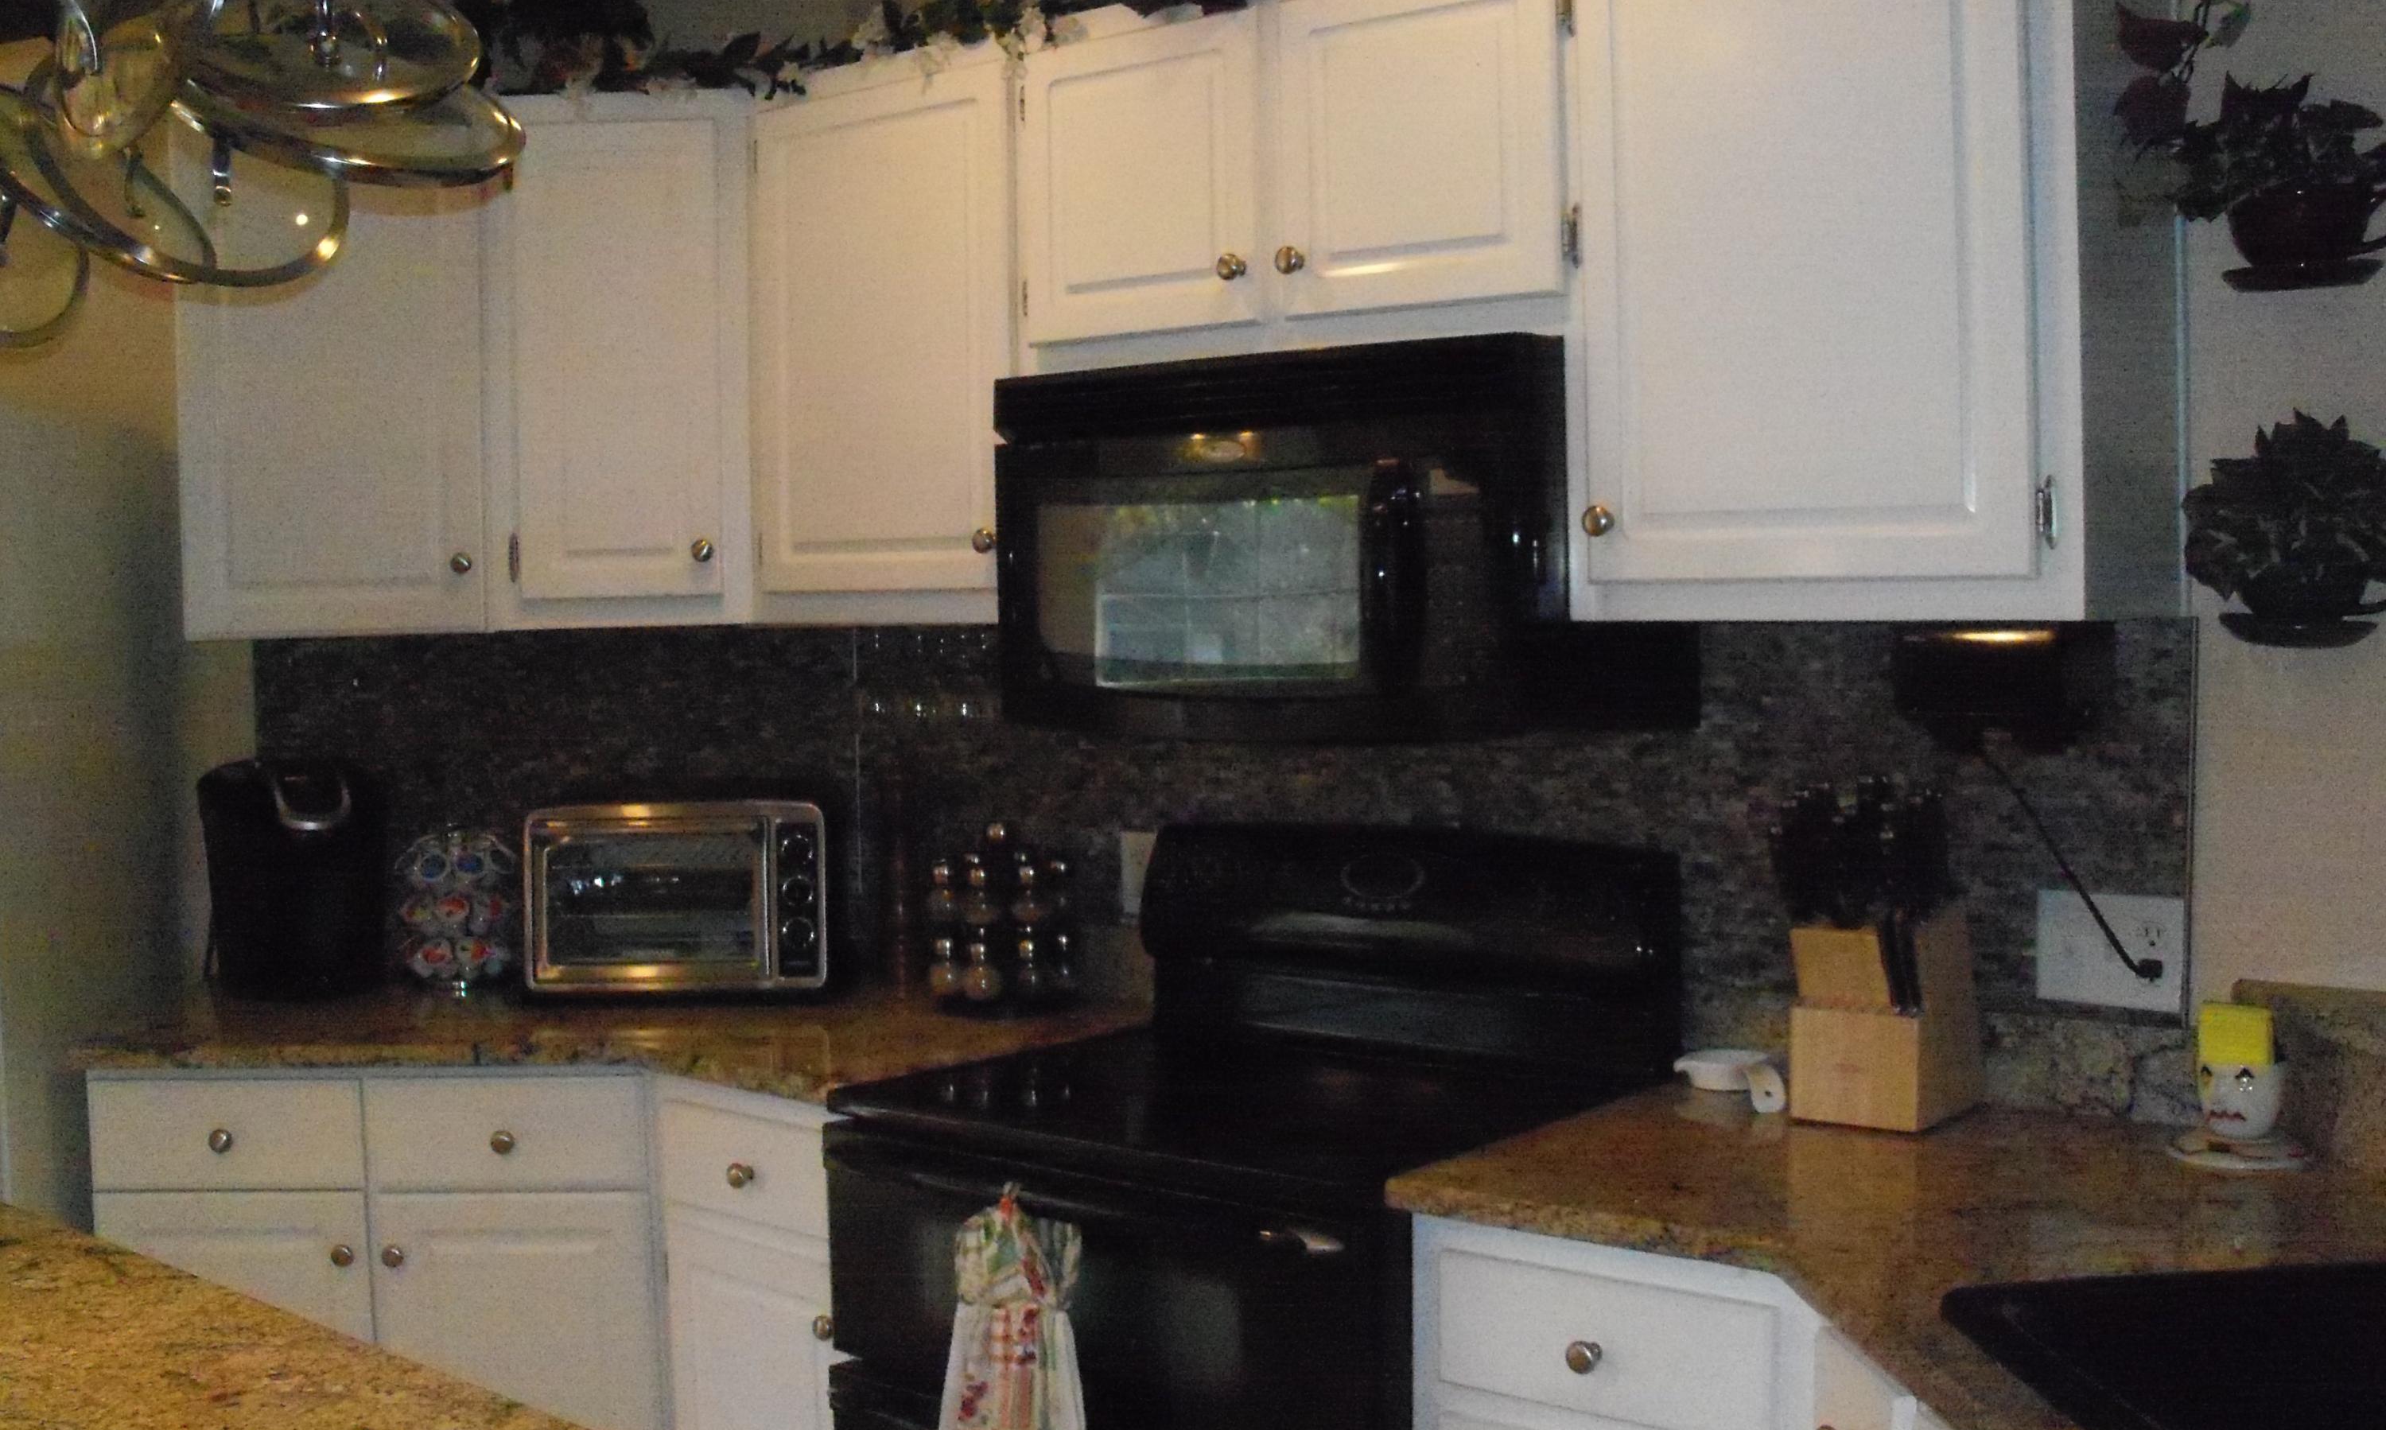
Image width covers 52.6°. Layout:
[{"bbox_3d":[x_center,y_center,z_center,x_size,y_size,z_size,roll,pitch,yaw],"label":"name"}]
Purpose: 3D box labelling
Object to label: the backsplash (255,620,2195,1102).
[{"bbox_3d":[-0.107,0.132,3.147,2.665,0.508,0.417,0,3,26],"label":"backsplash"}]

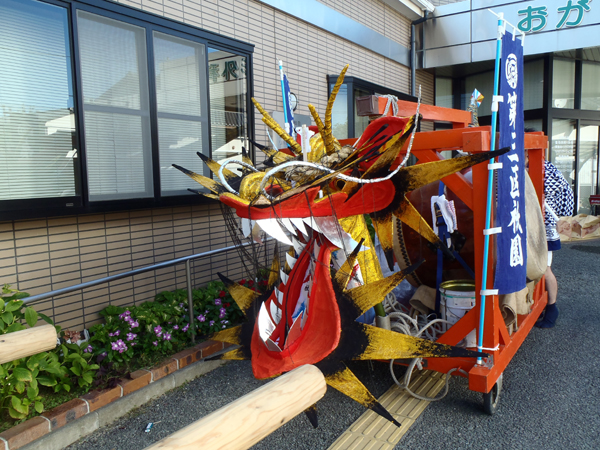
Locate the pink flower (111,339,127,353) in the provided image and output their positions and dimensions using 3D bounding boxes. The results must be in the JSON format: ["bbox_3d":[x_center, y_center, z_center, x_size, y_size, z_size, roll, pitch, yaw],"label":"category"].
[{"bbox_3d":[-1.245,0.827,3.330,0.110,0.095,0.080,-3,7,-17],"label":"pink flower"}]

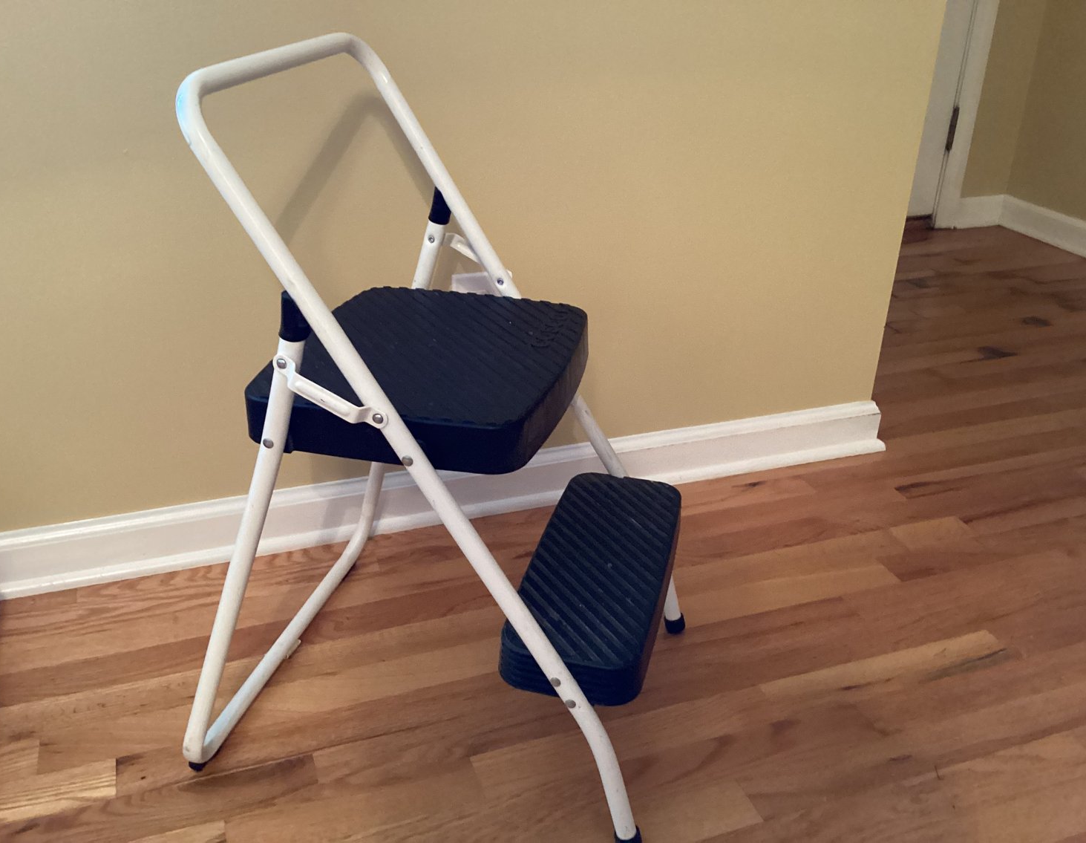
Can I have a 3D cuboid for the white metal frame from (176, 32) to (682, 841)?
[{"bbox_3d":[-0.084,0.001,0.992,0.464,0.685,0.428,7,28,12],"label":"white metal frame"}]

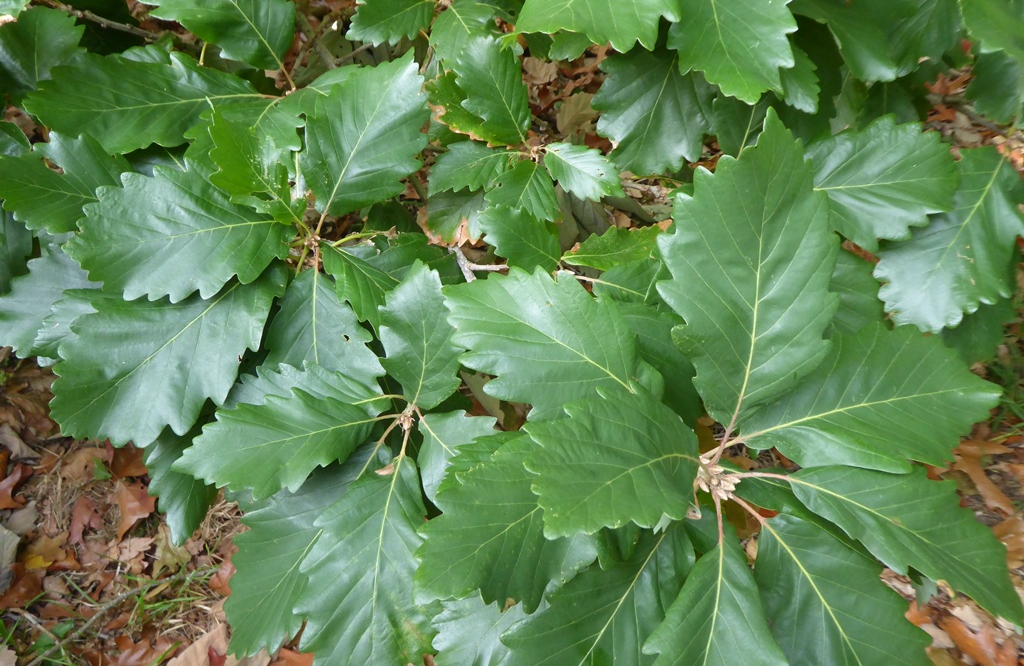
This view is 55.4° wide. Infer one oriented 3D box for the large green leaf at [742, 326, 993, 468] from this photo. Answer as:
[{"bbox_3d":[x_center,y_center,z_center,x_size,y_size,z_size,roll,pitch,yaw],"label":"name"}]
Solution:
[{"bbox_3d":[0.234,0.039,0.646,0.205,0.045,0.105,-8,65,-18],"label":"large green leaf"}]

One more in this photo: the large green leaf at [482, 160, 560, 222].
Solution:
[{"bbox_3d":[0.015,-0.164,1.140,0.075,0.025,0.094,19,65,8],"label":"large green leaf"}]

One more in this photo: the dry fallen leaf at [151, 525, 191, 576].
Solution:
[{"bbox_3d":[-0.400,0.255,1.146,0.045,0.020,0.072,-19,57,-13],"label":"dry fallen leaf"}]

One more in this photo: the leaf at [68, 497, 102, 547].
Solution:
[{"bbox_3d":[-0.481,0.213,1.100,0.035,0.018,0.062,-3,53,-2],"label":"leaf"}]

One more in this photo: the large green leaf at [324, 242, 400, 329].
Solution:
[{"bbox_3d":[-0.135,-0.050,0.890,0.091,0.025,0.060,39,73,0],"label":"large green leaf"}]

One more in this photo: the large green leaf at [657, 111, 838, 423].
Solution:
[{"bbox_3d":[0.154,-0.049,0.633,0.114,0.040,0.228,10,68,4],"label":"large green leaf"}]

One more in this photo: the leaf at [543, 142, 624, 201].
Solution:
[{"bbox_3d":[0.073,-0.167,1.001,0.098,0.022,0.072,34,65,11],"label":"leaf"}]

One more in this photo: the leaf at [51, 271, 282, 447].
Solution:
[{"bbox_3d":[-0.271,0.010,0.764,0.216,0.045,0.151,-30,63,5],"label":"leaf"}]

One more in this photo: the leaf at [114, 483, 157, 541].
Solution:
[{"bbox_3d":[-0.428,0.201,1.112,0.046,0.025,0.075,-9,55,-14],"label":"leaf"}]

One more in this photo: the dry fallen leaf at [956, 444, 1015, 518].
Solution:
[{"bbox_3d":[0.582,0.177,1.201,0.055,0.025,0.107,-20,57,-14],"label":"dry fallen leaf"}]

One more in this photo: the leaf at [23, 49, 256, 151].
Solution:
[{"bbox_3d":[-0.360,-0.227,0.950,0.240,0.035,0.105,-1,68,5],"label":"leaf"}]

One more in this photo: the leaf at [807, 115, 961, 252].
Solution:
[{"bbox_3d":[0.366,-0.145,0.970,0.166,0.035,0.135,-3,69,-7],"label":"leaf"}]

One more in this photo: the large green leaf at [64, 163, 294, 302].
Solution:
[{"bbox_3d":[-0.255,-0.078,0.743,0.195,0.040,0.120,-4,62,18],"label":"large green leaf"}]

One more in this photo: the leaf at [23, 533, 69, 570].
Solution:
[{"bbox_3d":[-0.516,0.241,1.081,0.048,0.015,0.042,-12,54,-9],"label":"leaf"}]

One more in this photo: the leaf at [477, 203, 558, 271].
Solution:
[{"bbox_3d":[0.012,-0.096,0.953,0.098,0.022,0.069,36,69,17],"label":"leaf"}]

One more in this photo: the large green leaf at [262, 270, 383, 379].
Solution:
[{"bbox_3d":[-0.174,0.000,0.880,0.115,0.030,0.125,-6,71,-2],"label":"large green leaf"}]

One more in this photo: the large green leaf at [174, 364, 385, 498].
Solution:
[{"bbox_3d":[-0.188,0.081,0.780,0.172,0.030,0.090,-13,68,7],"label":"large green leaf"}]

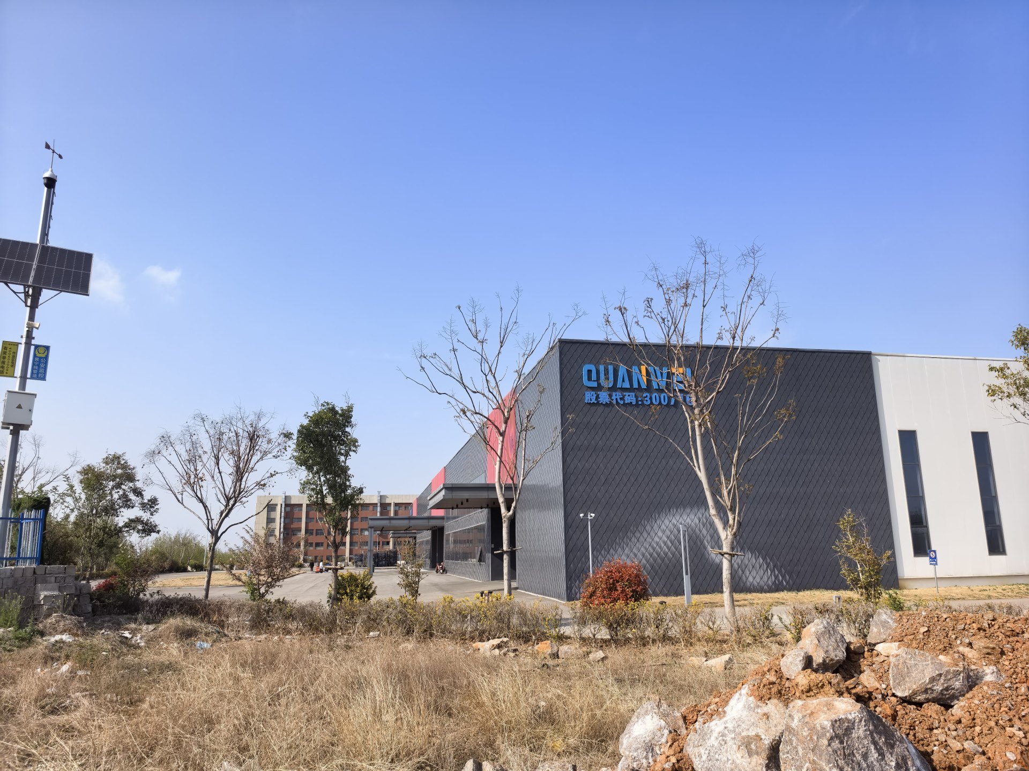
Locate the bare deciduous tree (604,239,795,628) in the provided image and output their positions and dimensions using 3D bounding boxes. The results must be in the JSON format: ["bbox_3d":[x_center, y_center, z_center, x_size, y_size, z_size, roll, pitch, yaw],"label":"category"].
[{"bbox_3d":[4.089,0.870,15.282,4.190,8.630,3.980,-4,-14,15],"label":"bare deciduous tree"}]

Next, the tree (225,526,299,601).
[{"bbox_3d":[-7.100,5.310,19.969,2.110,2.690,2.000,4,-14,-19],"label":"tree"}]

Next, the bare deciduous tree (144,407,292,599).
[{"bbox_3d":[-9.015,3.792,21.467,4.510,6.430,4.290,5,-14,-22],"label":"bare deciduous tree"}]

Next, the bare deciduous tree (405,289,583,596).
[{"bbox_3d":[-0.485,1.601,17.398,4.410,8.370,4.190,-1,-13,-2],"label":"bare deciduous tree"}]

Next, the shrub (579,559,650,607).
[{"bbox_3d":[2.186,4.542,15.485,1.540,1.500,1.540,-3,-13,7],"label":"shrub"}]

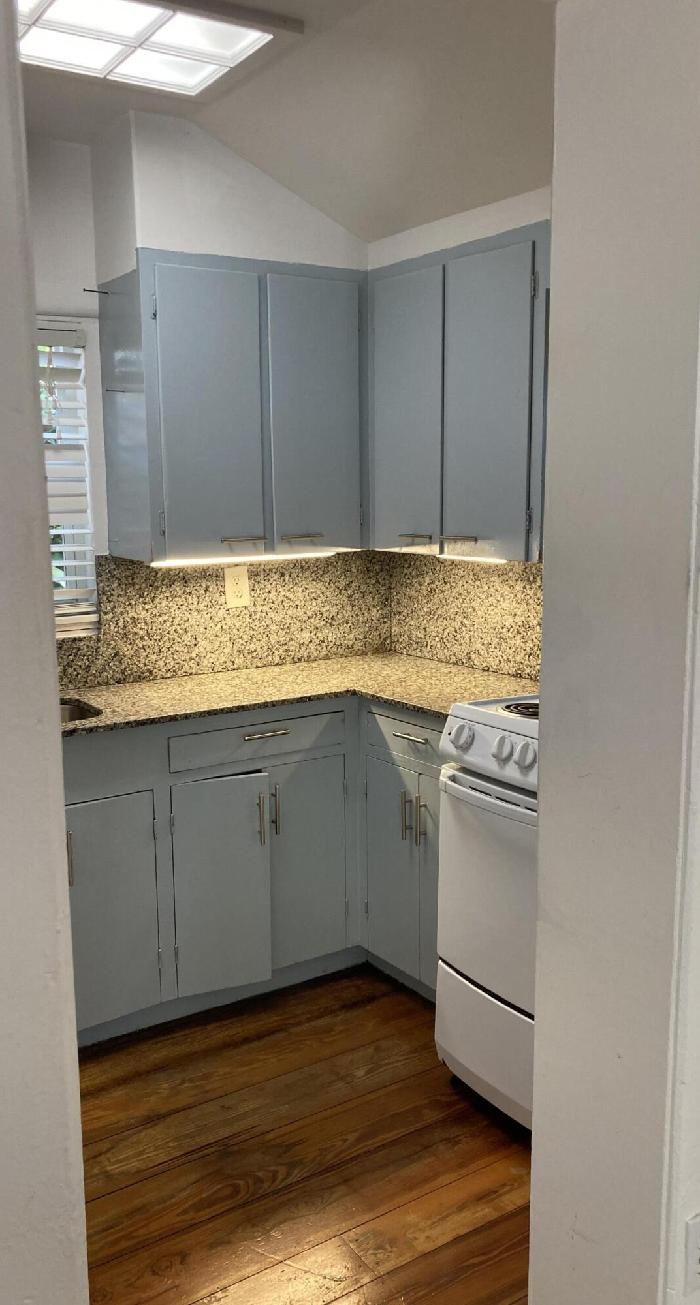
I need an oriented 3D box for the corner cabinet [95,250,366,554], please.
[{"bbox_3d":[-0.307,-0.674,3.008,0.705,0.787,0.318,-7,11,-33],"label":"corner cabinet"}]

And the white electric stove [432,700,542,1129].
[{"bbox_3d":[0.582,0.585,2.448,0.606,0.926,0.515,-7,11,-33],"label":"white electric stove"}]

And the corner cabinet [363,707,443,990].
[{"bbox_3d":[0.352,0.522,2.932,0.423,0.736,0.537,-7,11,-33],"label":"corner cabinet"}]

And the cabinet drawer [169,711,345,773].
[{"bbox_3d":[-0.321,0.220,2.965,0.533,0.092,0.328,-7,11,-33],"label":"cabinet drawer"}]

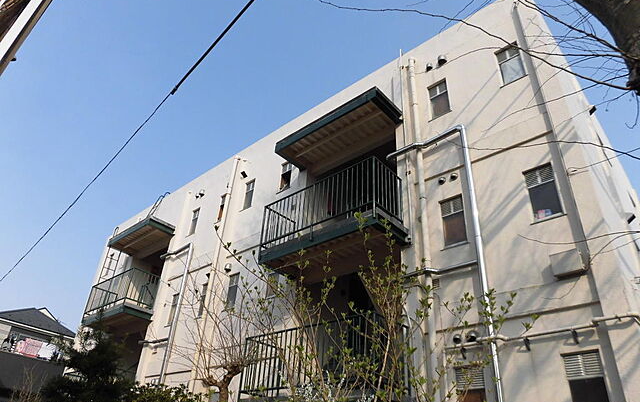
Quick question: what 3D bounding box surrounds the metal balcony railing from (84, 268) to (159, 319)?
[{"bbox_3d":[-6.523,3.189,14.544,2.885,1.071,0.913,-23,-40,37],"label":"metal balcony railing"}]

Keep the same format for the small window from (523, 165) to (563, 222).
[{"bbox_3d":[3.246,-0.095,6.439,0.406,0.884,0.102,-23,-42,36],"label":"small window"}]

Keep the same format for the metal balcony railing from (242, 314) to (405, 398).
[{"bbox_3d":[-0.022,2.662,7.150,2.788,1.045,0.895,-23,-42,36],"label":"metal balcony railing"}]

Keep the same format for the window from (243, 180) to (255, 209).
[{"bbox_3d":[-1.898,-0.156,12.059,0.406,0.895,0.102,-23,-42,36],"label":"window"}]

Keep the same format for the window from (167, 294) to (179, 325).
[{"bbox_3d":[-3.929,2.967,12.003,0.406,0.884,0.102,-23,-42,36],"label":"window"}]

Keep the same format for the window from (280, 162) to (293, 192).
[{"bbox_3d":[-0.870,-0.656,11.778,0.403,0.926,0.130,-23,-40,37],"label":"window"}]

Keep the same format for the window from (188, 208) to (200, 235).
[{"bbox_3d":[-4.013,0.687,14.309,0.403,0.951,0.130,-23,-40,37],"label":"window"}]

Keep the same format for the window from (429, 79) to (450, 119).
[{"bbox_3d":[2.361,-1.983,8.764,0.412,0.895,0.102,-23,-42,36],"label":"window"}]

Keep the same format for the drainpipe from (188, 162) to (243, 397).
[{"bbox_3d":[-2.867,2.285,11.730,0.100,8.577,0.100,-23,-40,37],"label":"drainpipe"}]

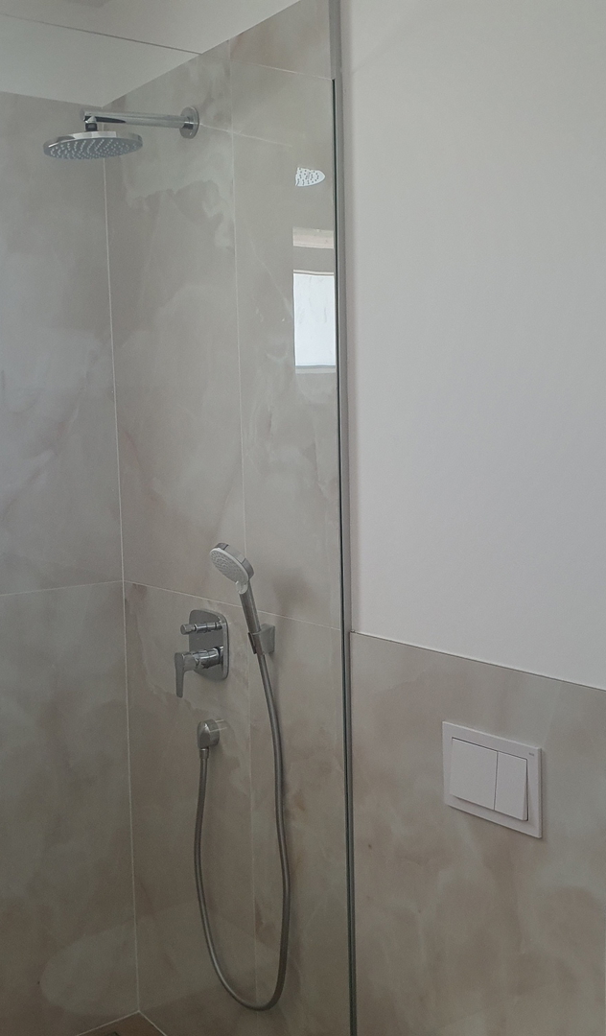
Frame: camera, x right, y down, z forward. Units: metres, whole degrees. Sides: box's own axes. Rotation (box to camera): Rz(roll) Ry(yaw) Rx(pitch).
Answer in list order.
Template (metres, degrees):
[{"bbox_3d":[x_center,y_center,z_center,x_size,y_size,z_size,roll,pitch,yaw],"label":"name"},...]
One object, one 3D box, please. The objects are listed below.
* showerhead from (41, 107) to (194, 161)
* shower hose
[{"bbox_3d":[-0.385,-0.837,2.206,0.342,0.122,0.205,-5,6,-36],"label":"showerhead"},{"bbox_3d":[-0.158,0.678,2.318,0.070,0.845,0.372,-5,6,-36],"label":"shower hose"}]

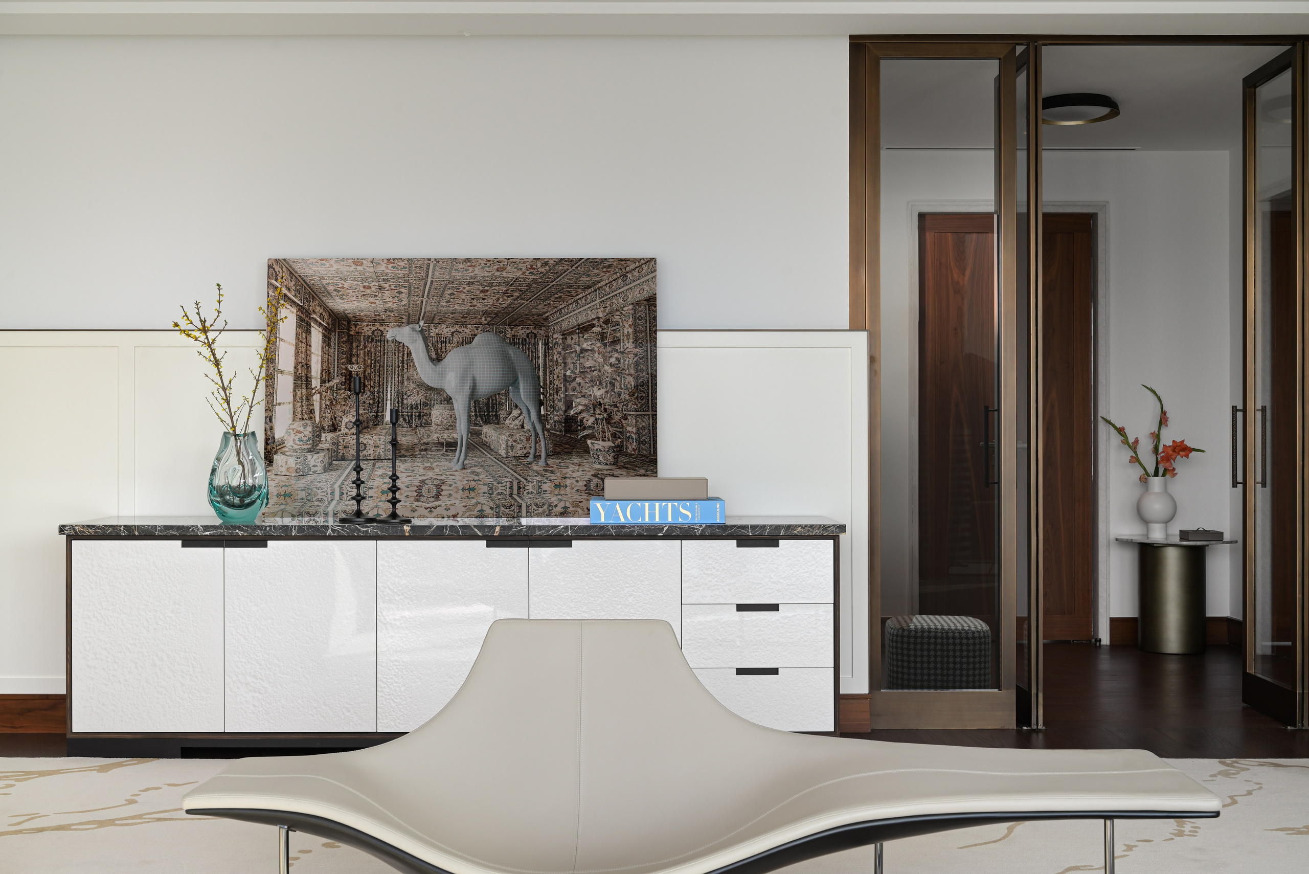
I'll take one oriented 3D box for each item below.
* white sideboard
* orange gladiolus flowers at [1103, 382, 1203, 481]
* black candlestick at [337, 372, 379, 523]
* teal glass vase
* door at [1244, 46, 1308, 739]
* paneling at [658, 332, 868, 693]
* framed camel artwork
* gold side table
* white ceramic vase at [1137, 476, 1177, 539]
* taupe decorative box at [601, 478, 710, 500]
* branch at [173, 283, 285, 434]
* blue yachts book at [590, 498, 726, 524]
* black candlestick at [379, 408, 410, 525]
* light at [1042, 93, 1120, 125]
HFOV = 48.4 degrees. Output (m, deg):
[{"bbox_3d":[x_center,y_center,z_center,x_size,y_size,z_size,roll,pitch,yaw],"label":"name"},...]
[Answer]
[{"bbox_3d":[-0.672,0.700,5.090,2.580,0.745,0.470,0,0,0],"label":"white sideboard"},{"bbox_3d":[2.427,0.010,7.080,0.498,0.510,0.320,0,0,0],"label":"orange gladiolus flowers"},{"bbox_3d":[-1.008,0.040,4.945,0.133,0.503,0.133,0,0,0],"label":"black candlestick"},{"bbox_3d":[-1.439,0.136,5.030,0.208,0.312,0.180,0,0,0],"label":"teal glass vase"},{"bbox_3d":[2.282,-0.182,5.355,0.050,2.410,0.480,0,0,0],"label":"door"},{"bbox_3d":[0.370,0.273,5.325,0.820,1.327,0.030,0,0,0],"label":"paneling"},{"bbox_3d":[-0.665,-0.171,5.025,1.348,0.900,0.035,0,-5,0],"label":"framed camel artwork"},{"bbox_3d":[2.610,0.797,7.300,0.585,0.566,0.585,0,0,0],"label":"gold side table"},{"bbox_3d":[2.448,0.344,7.080,0.195,0.297,0.195,0,0,0],"label":"white ceramic vase"},{"bbox_3d":[0.006,0.169,4.775,0.331,0.065,0.240,0,0,-1],"label":"taupe decorative box"},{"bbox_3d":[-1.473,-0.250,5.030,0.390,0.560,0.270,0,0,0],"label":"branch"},{"bbox_3d":[0.008,0.239,4.780,0.428,0.077,0.345,0,0,-1],"label":"blue yachts book"},{"bbox_3d":[-0.838,0.092,4.690,0.110,0.370,0.110,0,0,0],"label":"black candlestick"},{"bbox_3d":[1.857,-1.456,6.460,0.400,0.062,0.400,0,0,0],"label":"light"}]

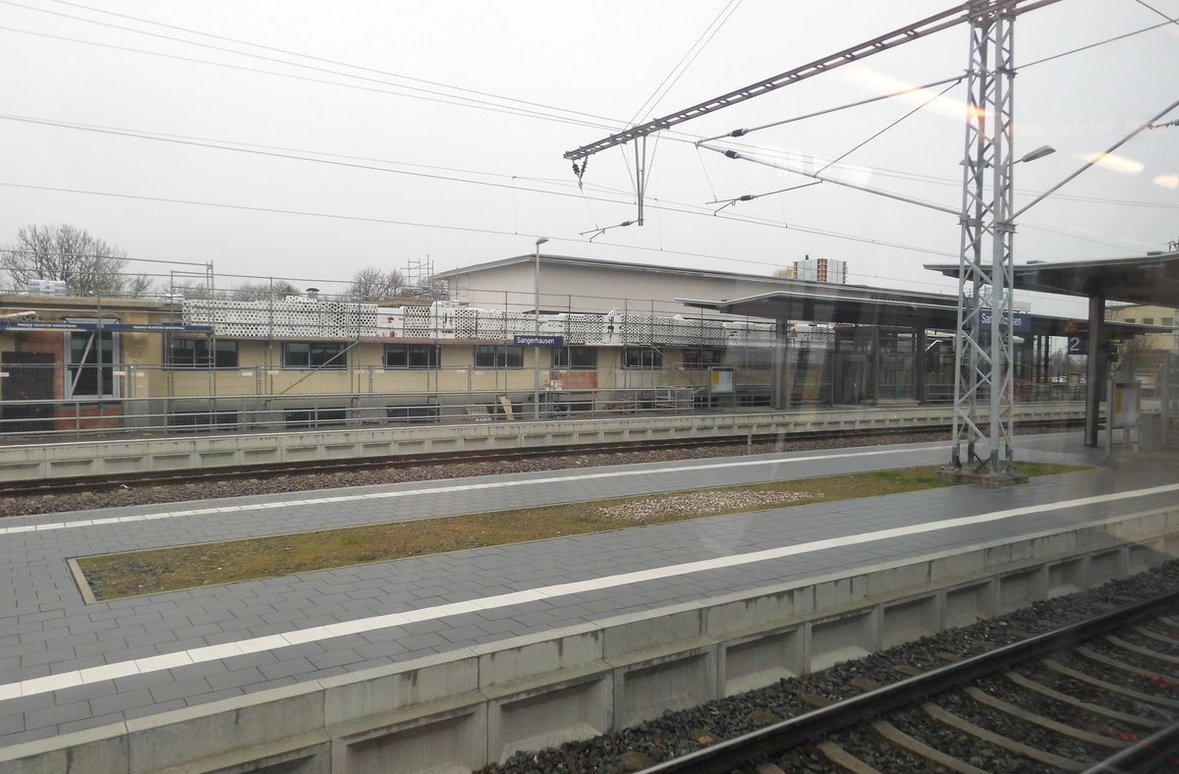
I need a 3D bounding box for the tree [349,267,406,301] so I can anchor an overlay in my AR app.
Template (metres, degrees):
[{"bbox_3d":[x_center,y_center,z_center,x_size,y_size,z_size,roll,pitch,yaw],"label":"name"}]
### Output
[{"bbox_3d":[-17.600,-4.700,68.000,5.600,10.600,5.500,0,1,0],"label":"tree"}]

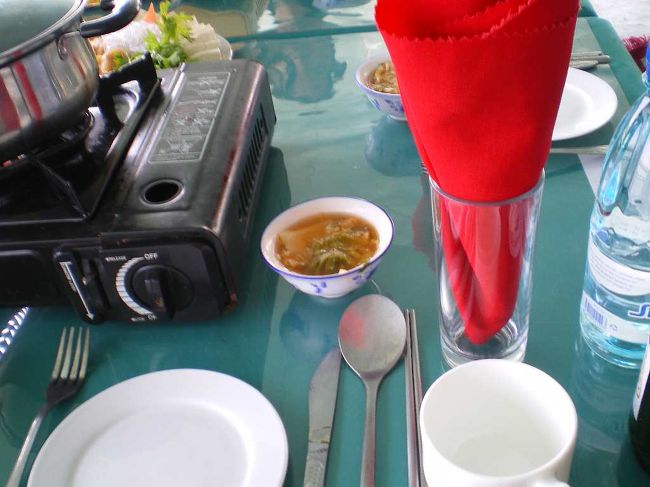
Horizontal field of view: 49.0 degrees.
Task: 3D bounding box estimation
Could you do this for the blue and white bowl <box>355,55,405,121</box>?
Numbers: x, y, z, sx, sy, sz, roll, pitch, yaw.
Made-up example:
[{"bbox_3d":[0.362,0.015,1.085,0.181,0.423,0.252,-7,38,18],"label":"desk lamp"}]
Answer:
[{"bbox_3d":[0.086,-0.167,0.780,0.104,0.048,0.104,-5,39,4],"label":"blue and white bowl"}]

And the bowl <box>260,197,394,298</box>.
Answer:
[{"bbox_3d":[0.004,0.012,0.575,0.104,0.048,0.104,-5,39,4],"label":"bowl"}]

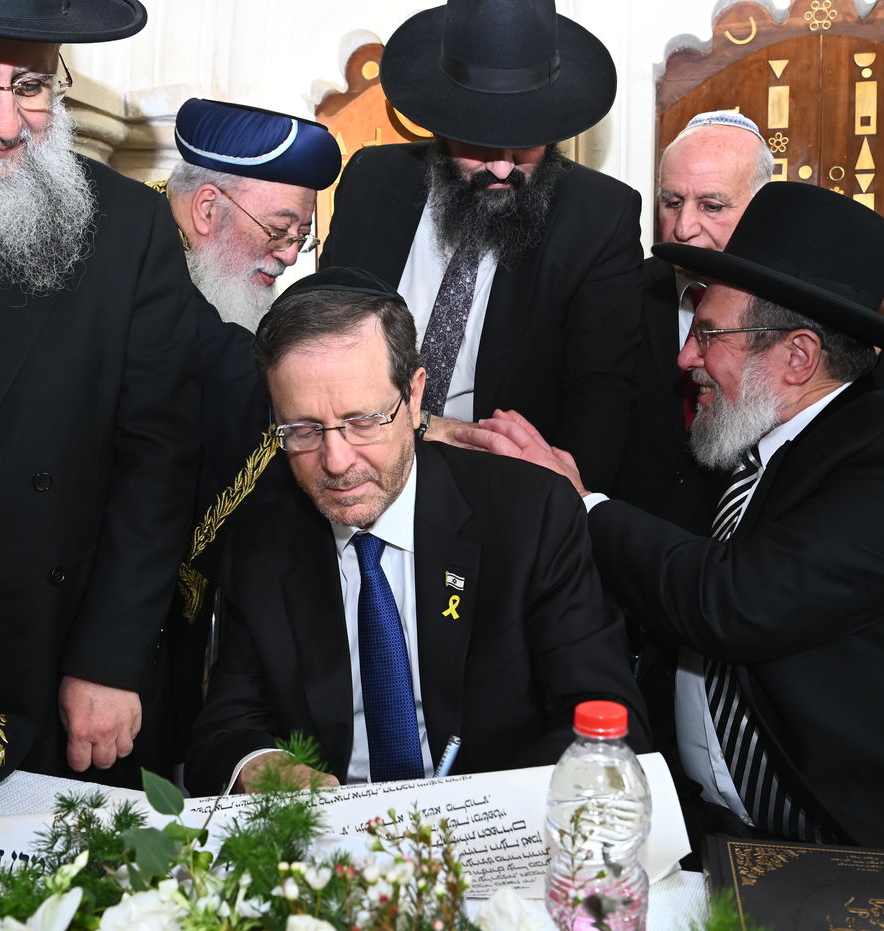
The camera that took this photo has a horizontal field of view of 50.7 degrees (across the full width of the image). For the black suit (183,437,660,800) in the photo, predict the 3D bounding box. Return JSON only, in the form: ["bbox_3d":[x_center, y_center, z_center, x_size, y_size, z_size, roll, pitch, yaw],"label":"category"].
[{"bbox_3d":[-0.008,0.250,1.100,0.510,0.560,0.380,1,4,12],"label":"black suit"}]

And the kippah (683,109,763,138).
[{"bbox_3d":[0.443,-0.535,1.460,0.138,0.050,0.140,2,4,20],"label":"kippah"}]

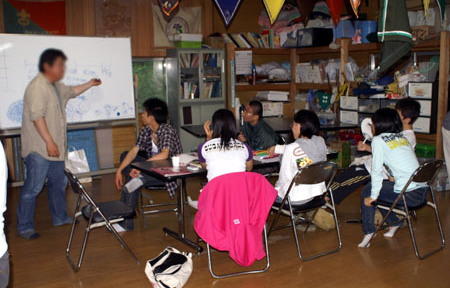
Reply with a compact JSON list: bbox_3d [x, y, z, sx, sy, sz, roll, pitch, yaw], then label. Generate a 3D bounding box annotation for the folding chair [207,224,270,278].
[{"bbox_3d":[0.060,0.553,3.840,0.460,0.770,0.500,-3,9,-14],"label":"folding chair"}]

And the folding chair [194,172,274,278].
[{"bbox_3d":[0.060,0.551,3.699,0.475,0.770,0.500,-2,7,-13],"label":"folding chair"}]

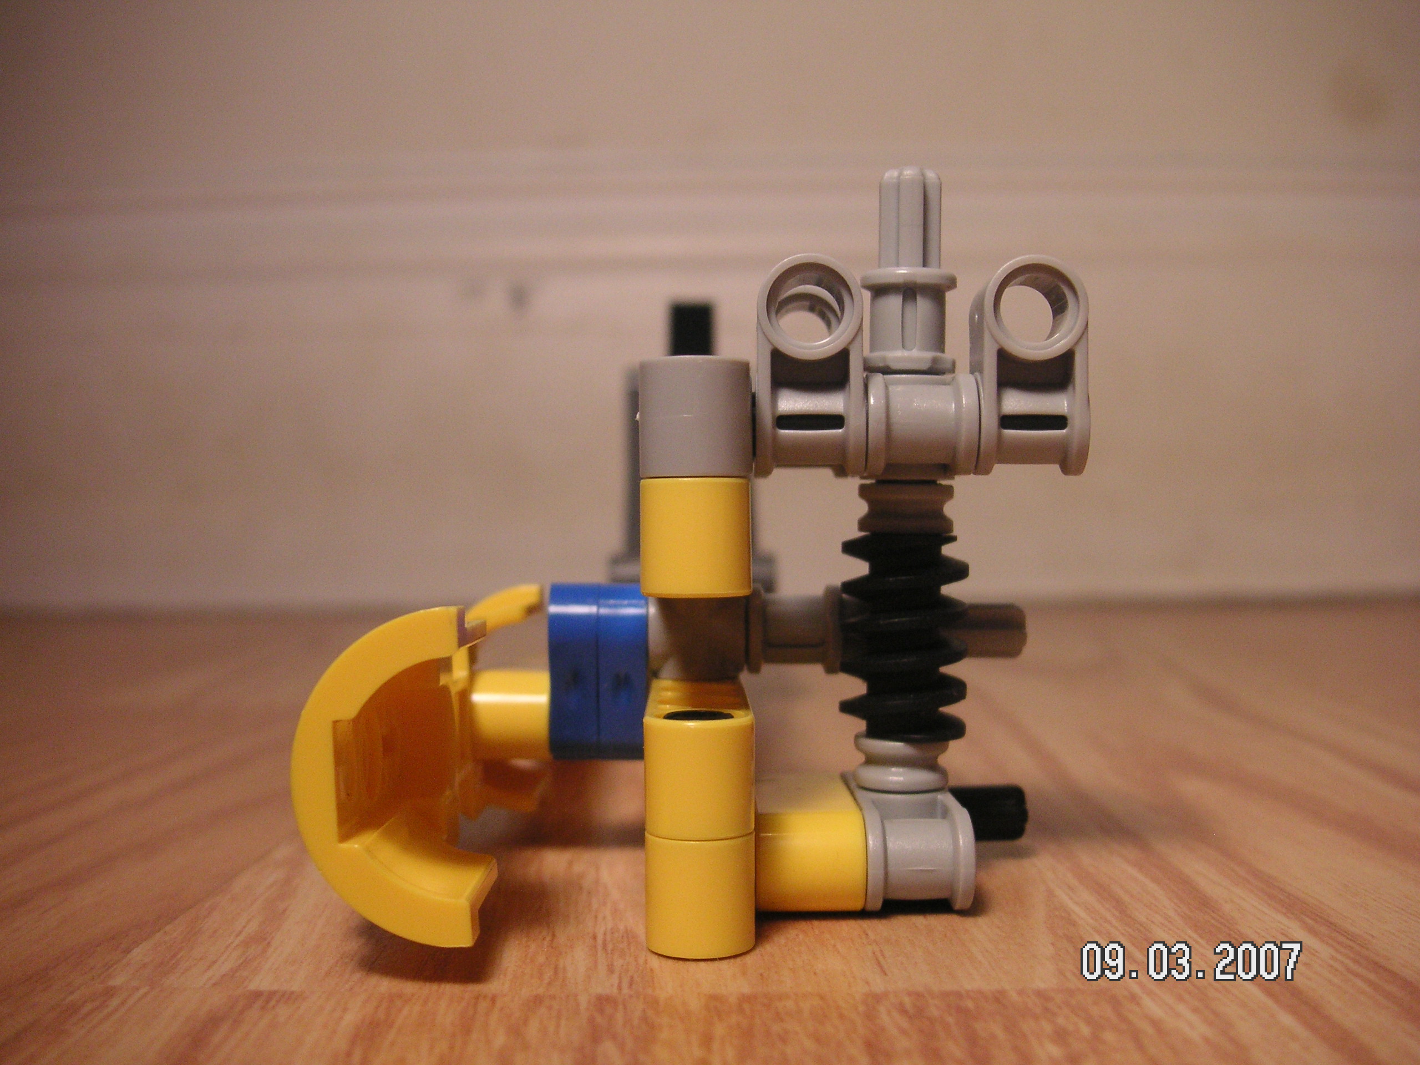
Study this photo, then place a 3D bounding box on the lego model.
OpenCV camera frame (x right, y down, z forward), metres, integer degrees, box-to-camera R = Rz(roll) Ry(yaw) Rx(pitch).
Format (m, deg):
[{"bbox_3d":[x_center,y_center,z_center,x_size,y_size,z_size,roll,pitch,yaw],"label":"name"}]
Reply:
[{"bbox_3d":[-0.001,0.001,0.131,0.059,0.058,0.058,0,0,0],"label":"lego model"}]

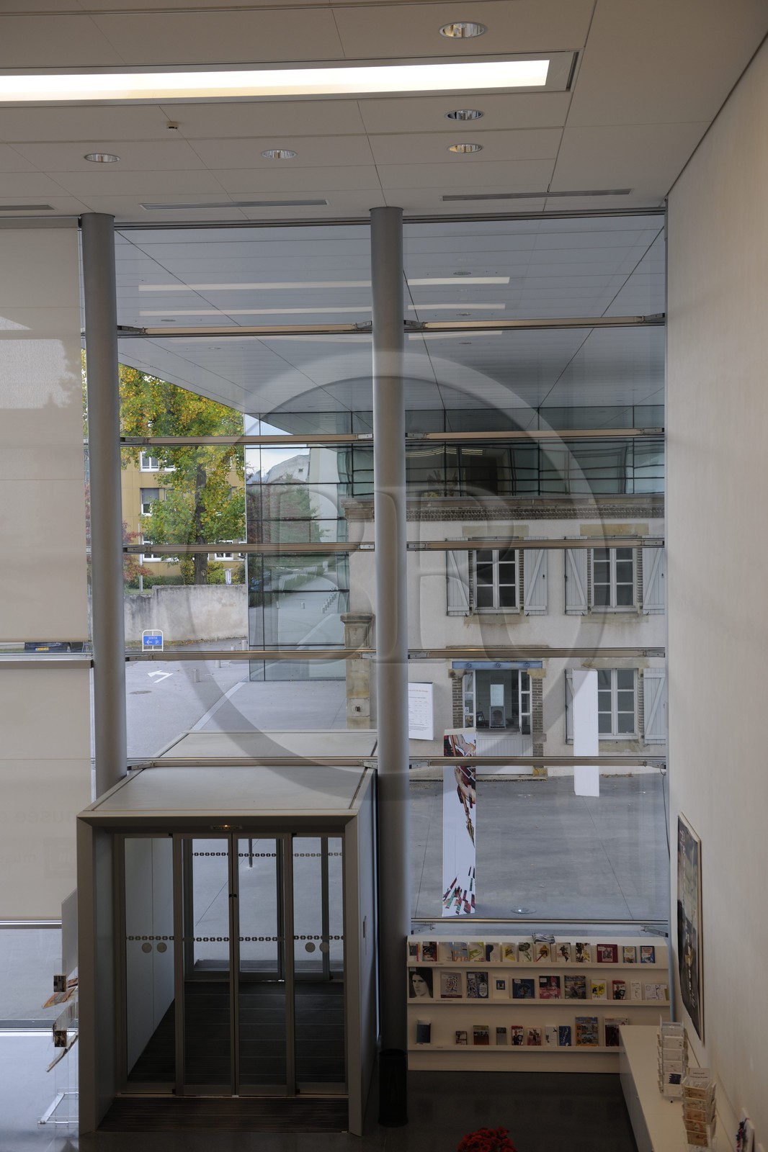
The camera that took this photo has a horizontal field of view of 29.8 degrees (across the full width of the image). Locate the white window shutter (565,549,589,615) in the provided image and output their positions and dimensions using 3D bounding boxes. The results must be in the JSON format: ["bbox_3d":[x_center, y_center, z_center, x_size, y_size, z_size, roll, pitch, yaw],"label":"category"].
[{"bbox_3d":[4.000,0.015,30.017,0.494,1.625,0.050,-1,3,4],"label":"white window shutter"}]

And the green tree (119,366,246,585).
[{"bbox_3d":[-10.438,-6.398,75.560,10.000,14.000,10.000,-1,3,4],"label":"green tree"}]

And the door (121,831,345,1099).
[{"bbox_3d":[-1.444,3.699,13.673,2.190,2.576,0.100,-1,3,4],"label":"door"}]

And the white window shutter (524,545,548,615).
[{"bbox_3d":[3.087,0.006,29.260,0.462,1.605,0.050,-1,3,4],"label":"white window shutter"}]

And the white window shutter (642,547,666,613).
[{"bbox_3d":[5.755,0.000,30.702,0.504,1.686,0.050,-1,3,3],"label":"white window shutter"}]

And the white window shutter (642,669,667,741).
[{"bbox_3d":[5.519,2.647,29.241,0.470,1.548,0.050,-1,3,4],"label":"white window shutter"}]

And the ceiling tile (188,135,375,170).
[{"bbox_3d":[-0.842,-3.592,12.169,1.476,0.030,1.048,-1,3,3],"label":"ceiling tile"}]

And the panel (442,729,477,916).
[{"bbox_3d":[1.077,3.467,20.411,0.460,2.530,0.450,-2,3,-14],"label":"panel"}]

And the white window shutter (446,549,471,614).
[{"bbox_3d":[1.560,0.039,30.167,0.499,1.624,0.050,-1,3,4],"label":"white window shutter"}]

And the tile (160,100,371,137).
[{"bbox_3d":[-0.901,-3.540,11.152,1.479,0.030,0.974,-1,3,3],"label":"tile"}]

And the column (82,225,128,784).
[{"bbox_3d":[-2.896,0.633,15.071,0.327,8.649,0.327,-1,3,3],"label":"column"}]

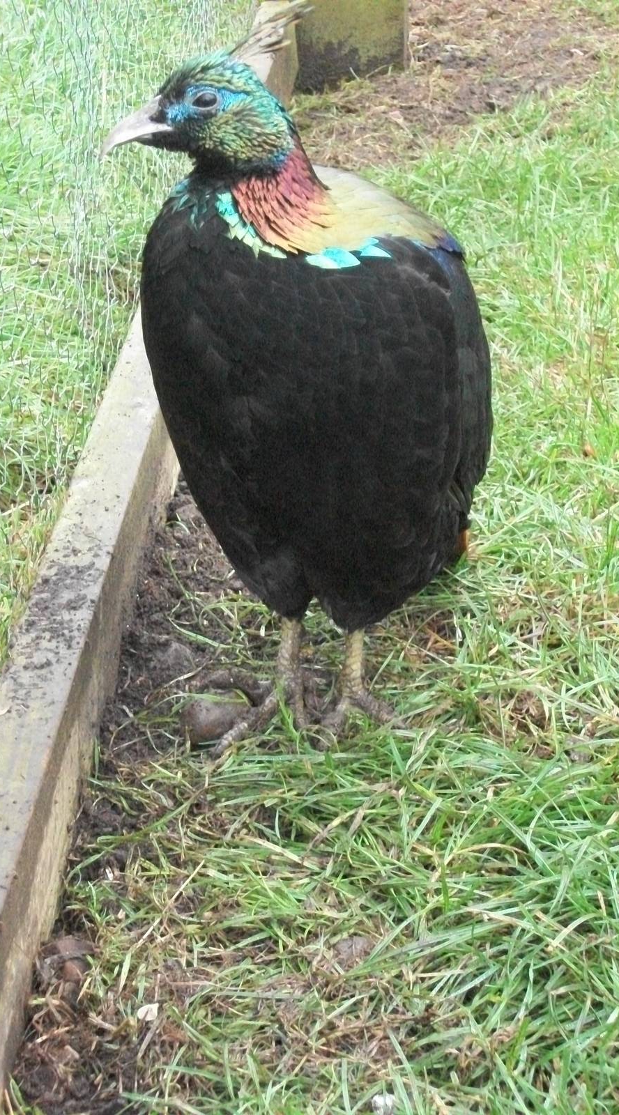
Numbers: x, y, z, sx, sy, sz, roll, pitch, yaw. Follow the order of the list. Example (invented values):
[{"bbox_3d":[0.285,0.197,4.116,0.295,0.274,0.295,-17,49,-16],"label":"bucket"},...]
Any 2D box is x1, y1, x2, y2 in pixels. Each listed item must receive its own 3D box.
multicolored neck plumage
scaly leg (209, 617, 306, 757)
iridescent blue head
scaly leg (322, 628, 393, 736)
[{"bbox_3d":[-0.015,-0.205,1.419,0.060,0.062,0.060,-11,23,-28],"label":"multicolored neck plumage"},{"bbox_3d":[-0.030,0.075,1.510,0.052,0.067,0.072,14,25,32],"label":"scaly leg"},{"bbox_3d":[-0.062,-0.245,1.371,0.106,0.064,0.050,-3,21,-7],"label":"iridescent blue head"},{"bbox_3d":[0.027,0.076,1.517,0.046,0.060,0.055,4,21,11],"label":"scaly leg"}]

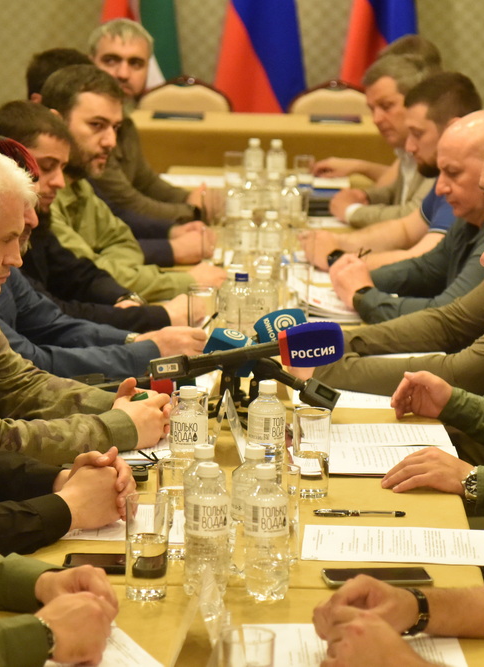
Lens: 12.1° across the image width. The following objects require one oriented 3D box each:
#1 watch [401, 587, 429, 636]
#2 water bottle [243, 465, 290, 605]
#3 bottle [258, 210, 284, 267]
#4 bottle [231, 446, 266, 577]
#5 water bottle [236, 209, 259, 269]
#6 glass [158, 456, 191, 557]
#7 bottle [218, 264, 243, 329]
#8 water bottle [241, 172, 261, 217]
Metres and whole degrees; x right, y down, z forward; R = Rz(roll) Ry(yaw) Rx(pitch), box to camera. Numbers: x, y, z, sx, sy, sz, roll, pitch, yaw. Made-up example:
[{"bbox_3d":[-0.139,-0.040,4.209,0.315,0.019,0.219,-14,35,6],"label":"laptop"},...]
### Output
[{"bbox_3d":[0.230,0.388,3.166,0.040,0.064,0.060,-9,15,-41],"label":"watch"},{"bbox_3d":[0.034,0.285,3.281,0.065,0.194,0.065,0,10,-8],"label":"water bottle"},{"bbox_3d":[0.077,-0.228,6.072,0.066,0.196,0.066,1,11,0],"label":"bottle"},{"bbox_3d":[0.018,0.265,3.412,0.067,0.197,0.067,1,11,0],"label":"bottle"},{"bbox_3d":[0.011,-0.231,6.125,0.065,0.194,0.065,1,10,0],"label":"water bottle"},{"bbox_3d":[-0.099,0.270,3.490,0.061,0.144,0.061,1,10,0],"label":"glass"},{"bbox_3d":[-0.020,-0.049,5.109,0.066,0.196,0.066,1,11,0],"label":"bottle"},{"bbox_3d":[0.029,-0.392,6.944,0.066,0.196,0.066,1,11,0],"label":"water bottle"}]

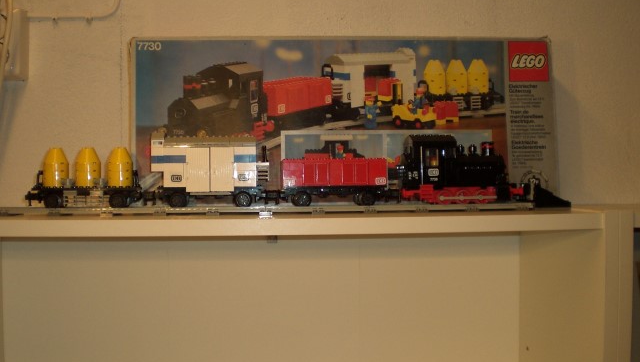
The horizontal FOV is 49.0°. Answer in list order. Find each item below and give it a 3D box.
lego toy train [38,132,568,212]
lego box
[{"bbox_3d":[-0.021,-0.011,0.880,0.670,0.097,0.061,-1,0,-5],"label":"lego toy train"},{"bbox_3d":[0.036,-0.080,0.980,0.575,0.230,0.080,-1,0,-5],"label":"lego box"}]

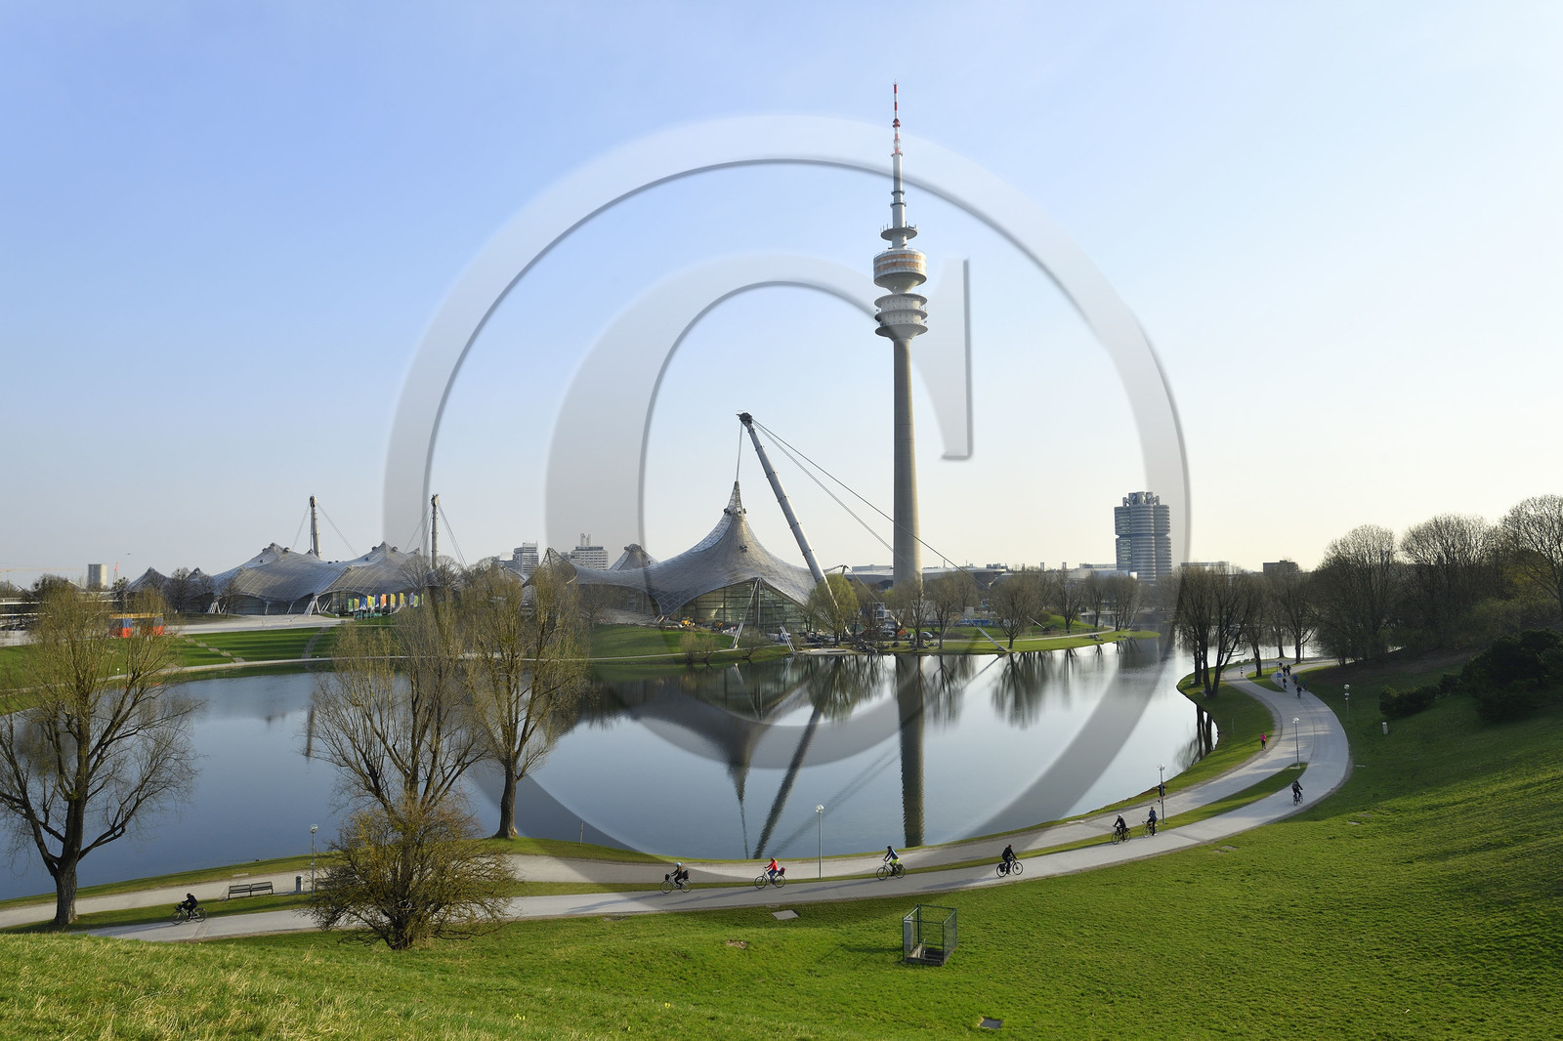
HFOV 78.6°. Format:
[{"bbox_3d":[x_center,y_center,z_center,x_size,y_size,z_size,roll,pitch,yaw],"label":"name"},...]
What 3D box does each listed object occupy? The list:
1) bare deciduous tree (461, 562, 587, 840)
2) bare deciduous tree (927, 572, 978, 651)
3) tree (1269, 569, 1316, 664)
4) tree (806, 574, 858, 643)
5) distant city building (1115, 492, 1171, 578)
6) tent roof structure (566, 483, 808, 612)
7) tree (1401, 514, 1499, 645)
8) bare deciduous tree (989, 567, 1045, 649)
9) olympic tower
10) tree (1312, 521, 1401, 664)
[{"bbox_3d":[-18.425,12.737,68.114,9.000,19.500,9.000,-1,-4,0],"label":"bare deciduous tree"},{"bbox_3d":[45.122,23.873,252.917,13.300,20.500,13.000,-1,-4,0],"label":"bare deciduous tree"},{"bbox_3d":[92.060,17.037,172.000,8.200,17.000,8.200,-3,-4,28],"label":"tree"},{"bbox_3d":[12.101,20.982,228.000,11.800,16.000,11.800,-1,-3,3],"label":"tree"},{"bbox_3d":[353.389,22.309,932.254,52.000,101.000,52.000,-3,-4,29],"label":"distant city building"},{"bbox_3d":[-29.308,12.358,319.927,82.000,47.500,72.000,-1,-4,-3],"label":"tent roof structure"},{"bbox_3d":[119.037,10.429,170.000,15.000,22.800,15.000,-3,-4,35],"label":"tree"},{"bbox_3d":[61.924,23.210,250.940,15.000,21.400,14.500,-1,-4,0],"label":"bare deciduous tree"},{"bbox_3d":[66.834,-99.176,522.831,29.500,290.500,29.500,-1,-4,0],"label":"olympic tower"},{"bbox_3d":[103.609,13.190,172.000,13.800,24.500,13.800,-3,-4,31],"label":"tree"}]

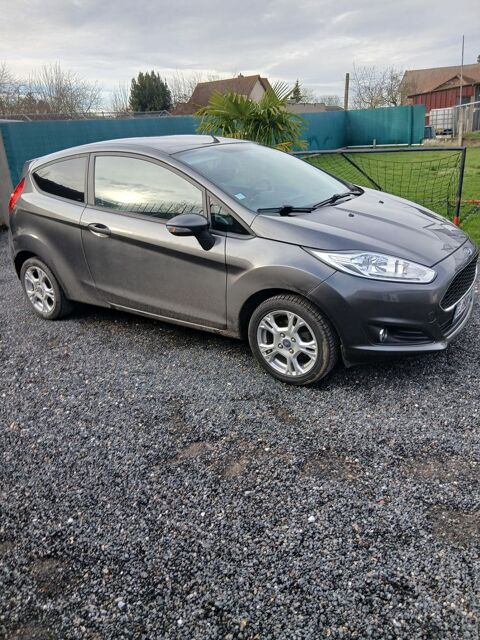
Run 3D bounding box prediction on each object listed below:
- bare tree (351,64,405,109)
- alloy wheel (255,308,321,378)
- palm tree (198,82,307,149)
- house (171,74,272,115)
[{"bbox_3d":[8.524,-13.309,30.373,3.600,5.044,3.500,-2,21,0],"label":"bare tree"},{"bbox_3d":[0.334,0.122,3.044,0.427,0.427,0.160,11,25,31],"label":"alloy wheel"},{"bbox_3d":[0.244,-3.747,10.351,2.300,2.462,2.300,-2,21,0],"label":"palm tree"},{"bbox_3d":[-1.661,-20.568,47.772,8.600,6.687,7.200,14,27,36],"label":"house"}]

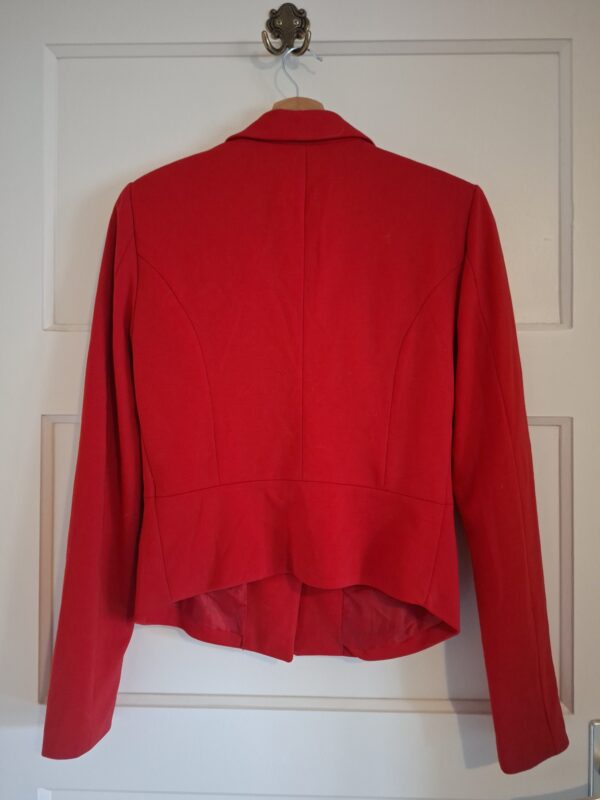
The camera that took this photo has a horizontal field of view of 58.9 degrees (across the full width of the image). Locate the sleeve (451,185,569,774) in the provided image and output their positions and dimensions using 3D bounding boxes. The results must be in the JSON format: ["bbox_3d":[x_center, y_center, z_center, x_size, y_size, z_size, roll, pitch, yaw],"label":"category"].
[{"bbox_3d":[0.216,0.084,0.570,0.100,0.625,0.115,-6,-1,1],"label":"sleeve"}]

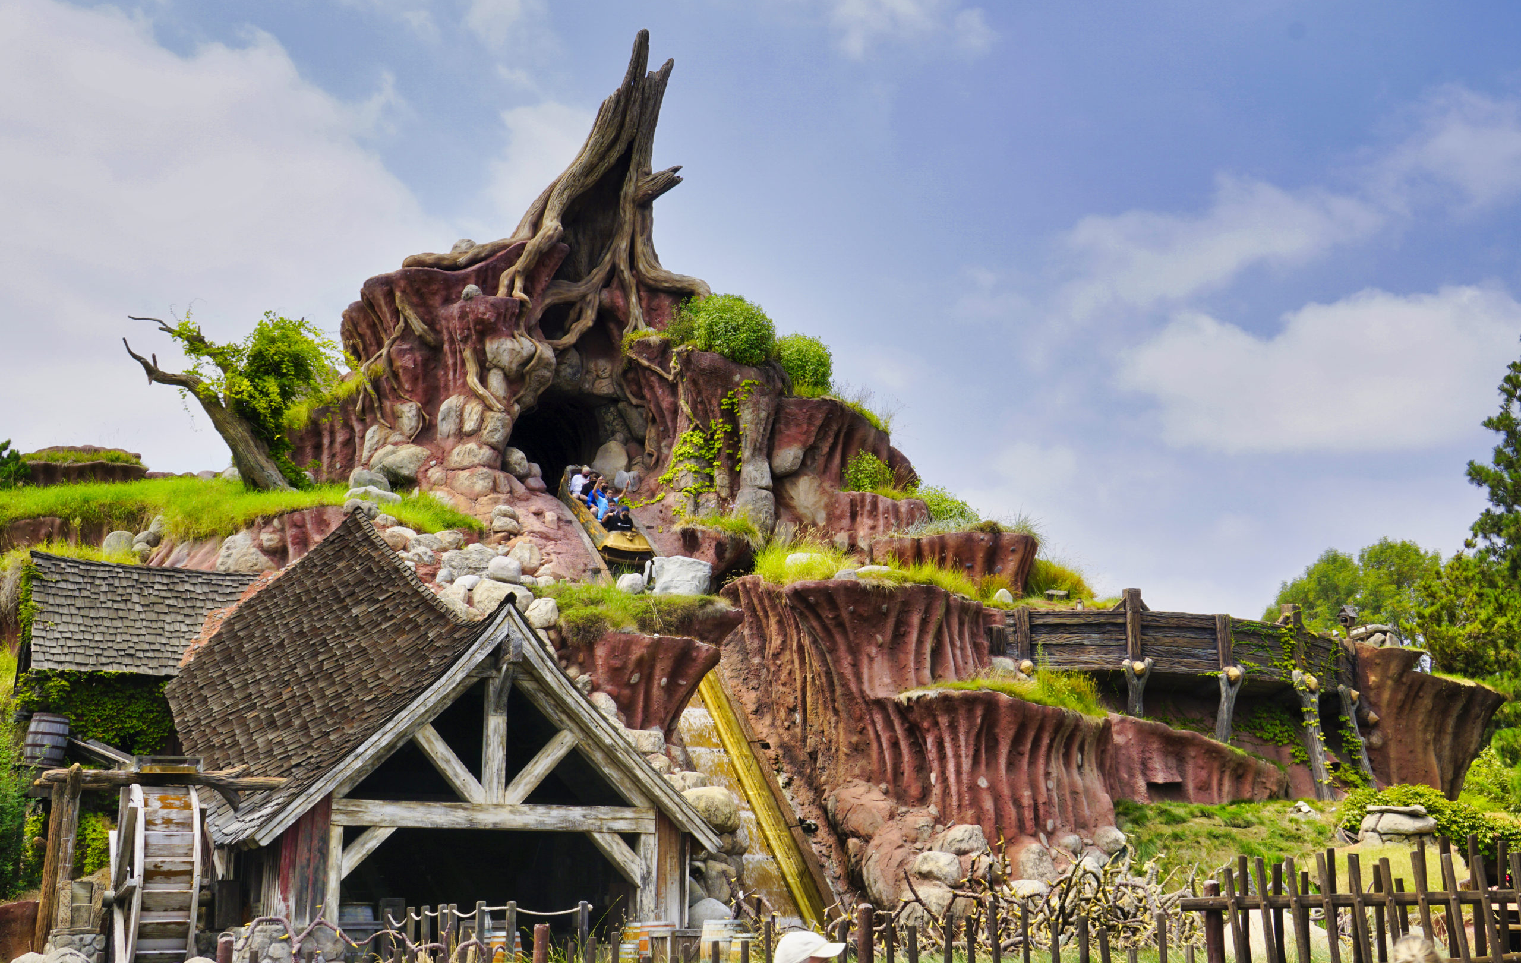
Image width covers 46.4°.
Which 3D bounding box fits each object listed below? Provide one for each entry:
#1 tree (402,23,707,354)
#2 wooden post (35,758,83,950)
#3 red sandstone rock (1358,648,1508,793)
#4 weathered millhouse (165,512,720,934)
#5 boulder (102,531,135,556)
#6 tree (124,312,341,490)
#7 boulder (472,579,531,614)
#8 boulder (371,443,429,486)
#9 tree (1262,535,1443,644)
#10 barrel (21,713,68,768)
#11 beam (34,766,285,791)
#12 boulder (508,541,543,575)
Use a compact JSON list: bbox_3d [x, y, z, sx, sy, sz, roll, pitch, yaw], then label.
[{"bbox_3d":[-5.161,-7.395,45.200,7.600,8.300,5.300,0,-15,0],"label":"tree"},{"bbox_3d":[-10.382,5.539,26.200,0.380,2.680,0.420,-5,-15,17],"label":"wooden post"},{"bbox_3d":[11.856,4.350,31.326,2.602,2.995,2.200,-1,-13,0],"label":"red sandstone rock"},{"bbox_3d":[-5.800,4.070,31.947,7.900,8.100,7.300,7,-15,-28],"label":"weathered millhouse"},{"bbox_3d":[-12.017,1.177,33.200,0.593,0.510,0.534,0,-15,0],"label":"boulder"},{"bbox_3d":[-12.544,-1.895,42.132,5.139,4.472,3.200,-1,-13,0],"label":"tree"},{"bbox_3d":[-4.885,2.222,33.700,1.211,0.710,0.969,0,-15,0],"label":"boulder"},{"bbox_3d":[-7.899,-0.365,39.000,1.292,0.910,0.969,0,-15,0],"label":"boulder"},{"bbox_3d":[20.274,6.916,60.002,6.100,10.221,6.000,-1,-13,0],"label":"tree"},{"bbox_3d":[-11.544,4.185,28.700,0.630,0.840,0.630,0,-15,0],"label":"barrel"},{"bbox_3d":[-9.006,4.439,26.500,3.950,0.300,0.480,-5,-15,17],"label":"beam"},{"bbox_3d":[-4.659,1.492,35.132,0.730,0.670,0.600,-1,-13,0],"label":"boulder"}]

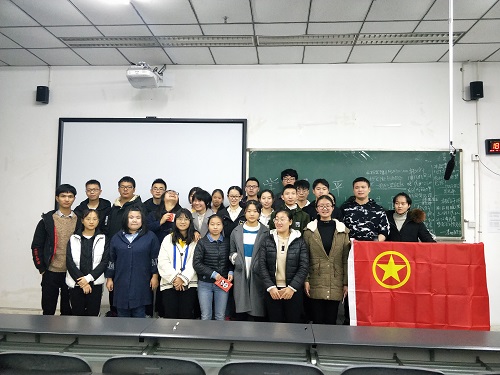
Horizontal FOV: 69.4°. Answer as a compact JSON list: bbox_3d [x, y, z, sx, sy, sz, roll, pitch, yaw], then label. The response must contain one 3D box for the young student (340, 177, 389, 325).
[{"bbox_3d":[1.203,0.781,3.819,0.540,1.781,0.360,0,-4,10],"label":"young student"}]

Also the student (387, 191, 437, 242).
[{"bbox_3d":[1.721,0.870,3.874,0.580,1.629,0.360,0,-4,18],"label":"student"}]

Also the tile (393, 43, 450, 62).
[{"bbox_3d":[2.190,-1.725,4.642,0.600,0.020,0.520,1,-4,4],"label":"tile"}]

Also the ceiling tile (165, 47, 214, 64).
[{"bbox_3d":[-0.800,-1.765,4.820,0.600,0.020,0.531,1,-4,4],"label":"ceiling tile"}]

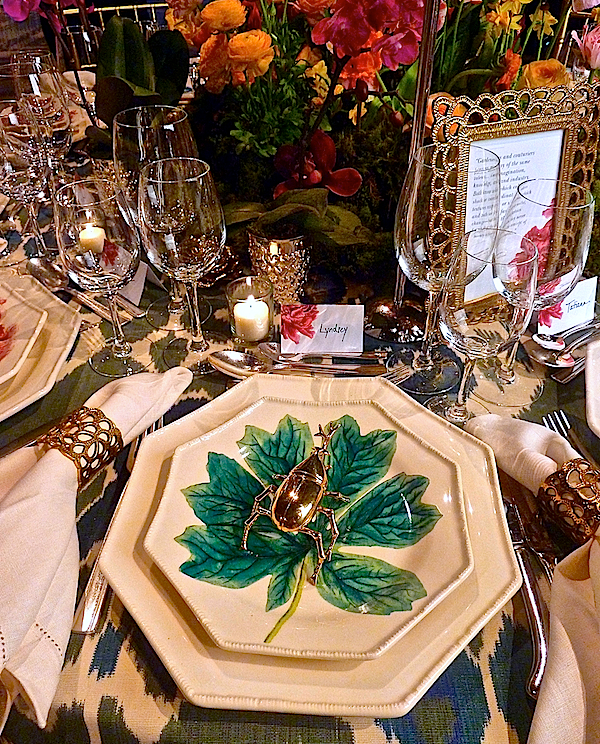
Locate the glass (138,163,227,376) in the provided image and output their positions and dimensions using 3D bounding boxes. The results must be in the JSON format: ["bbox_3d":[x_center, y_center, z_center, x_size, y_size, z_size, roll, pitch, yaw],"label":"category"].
[{"bbox_3d":[-0.107,-0.099,0.563,0.080,0.197,0.080,0,39,0],"label":"glass"}]

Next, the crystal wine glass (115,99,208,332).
[{"bbox_3d":[-0.149,-0.165,0.651,0.090,0.230,0.090,-1,39,0],"label":"crystal wine glass"}]

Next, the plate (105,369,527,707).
[{"bbox_3d":[0.009,0.110,0.470,0.308,0.026,0.308,2,39,3],"label":"plate"}]

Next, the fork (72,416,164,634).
[{"bbox_3d":[-0.141,0.100,0.461,0.025,0.020,0.212,1,39,1],"label":"fork"}]

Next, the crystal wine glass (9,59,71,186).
[{"bbox_3d":[-0.373,-0.334,0.864,0.090,0.230,0.090,-1,39,0],"label":"crystal wine glass"}]

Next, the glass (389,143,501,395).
[{"bbox_3d":[0.126,-0.087,0.532,0.088,0.218,0.088,0,39,0],"label":"glass"}]

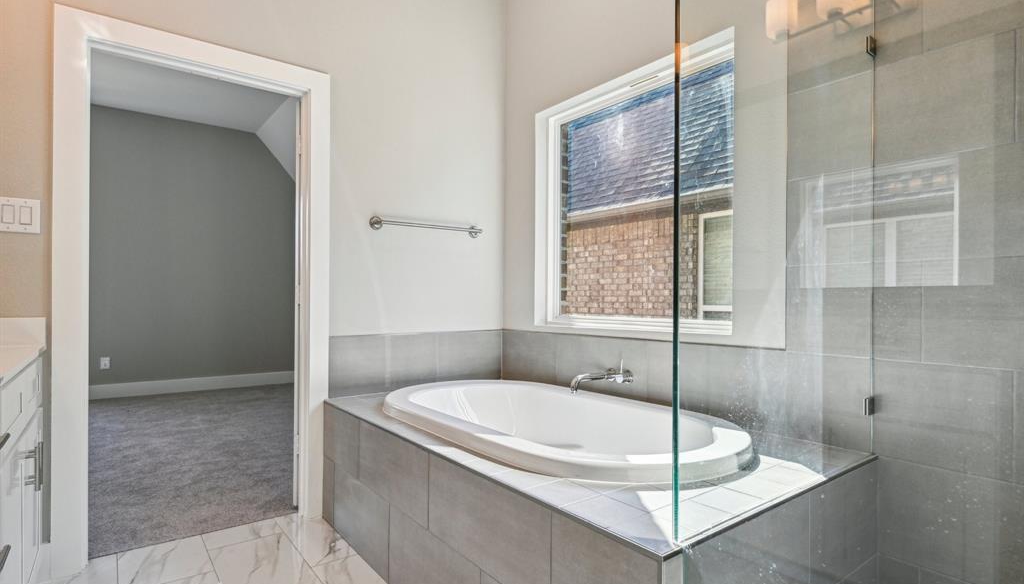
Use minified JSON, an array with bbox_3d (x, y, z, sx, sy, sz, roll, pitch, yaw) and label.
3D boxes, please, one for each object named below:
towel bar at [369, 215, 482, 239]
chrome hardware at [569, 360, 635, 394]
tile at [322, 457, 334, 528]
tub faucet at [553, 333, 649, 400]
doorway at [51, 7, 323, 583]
[{"bbox_3d":[-0.443,-0.354,2.965,0.675,0.067,0.082,1,-1,-37],"label":"towel bar"},{"bbox_3d":[0.405,0.384,2.468,0.255,0.150,0.168,1,-1,-37],"label":"chrome hardware"},{"bbox_3d":[-0.863,0.940,2.557,0.011,0.294,0.161,1,-1,-37],"label":"tile"},{"bbox_3d":[0.409,0.387,2.505,0.265,0.141,0.166,1,-1,-37],"label":"tub faucet"},{"bbox_3d":[-1.353,0.002,2.398,1.048,2.165,0.157,1,-1,-37],"label":"doorway"}]

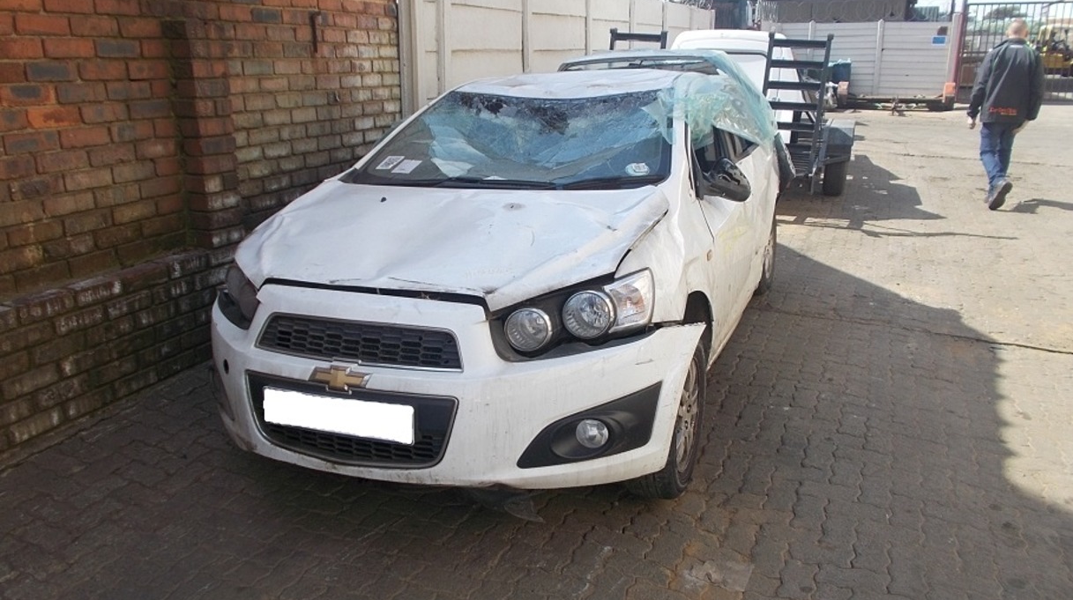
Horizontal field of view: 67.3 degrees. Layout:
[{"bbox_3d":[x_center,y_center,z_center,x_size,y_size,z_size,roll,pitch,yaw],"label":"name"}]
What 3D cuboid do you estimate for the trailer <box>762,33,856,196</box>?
[{"bbox_3d":[2.364,-2.066,9.005,2.250,1.620,4.900,6,18,20],"label":"trailer"}]

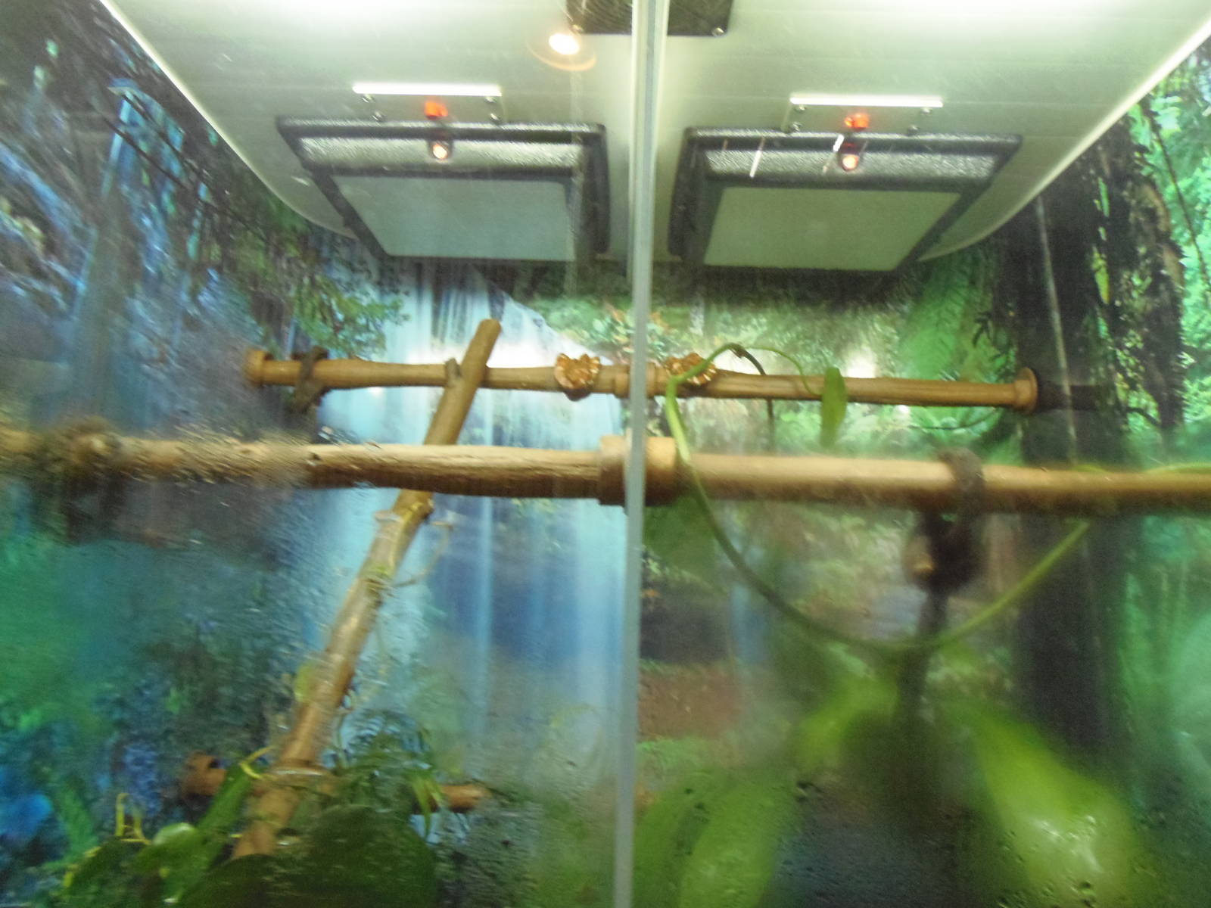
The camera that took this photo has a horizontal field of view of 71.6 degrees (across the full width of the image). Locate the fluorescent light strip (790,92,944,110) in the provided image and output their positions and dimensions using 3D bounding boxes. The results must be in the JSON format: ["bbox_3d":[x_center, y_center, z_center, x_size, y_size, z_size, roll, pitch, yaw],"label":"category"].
[{"bbox_3d":[0.246,-0.332,0.791,0.144,0.012,0.014,2,-8,2],"label":"fluorescent light strip"}]

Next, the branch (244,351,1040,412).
[{"bbox_3d":[0.034,-0.087,0.974,0.918,0.045,0.045,2,-8,2],"label":"branch"}]

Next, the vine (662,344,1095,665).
[{"bbox_3d":[0.161,0.030,0.499,0.234,0.176,0.099,2,-8,2],"label":"vine"}]

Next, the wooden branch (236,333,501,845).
[{"bbox_3d":[-0.241,0.123,0.887,0.034,0.604,0.034,21,-12,5],"label":"wooden branch"}]

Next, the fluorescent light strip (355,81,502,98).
[{"bbox_3d":[-0.169,-0.345,0.796,0.141,0.012,0.014,2,-8,2],"label":"fluorescent light strip"}]

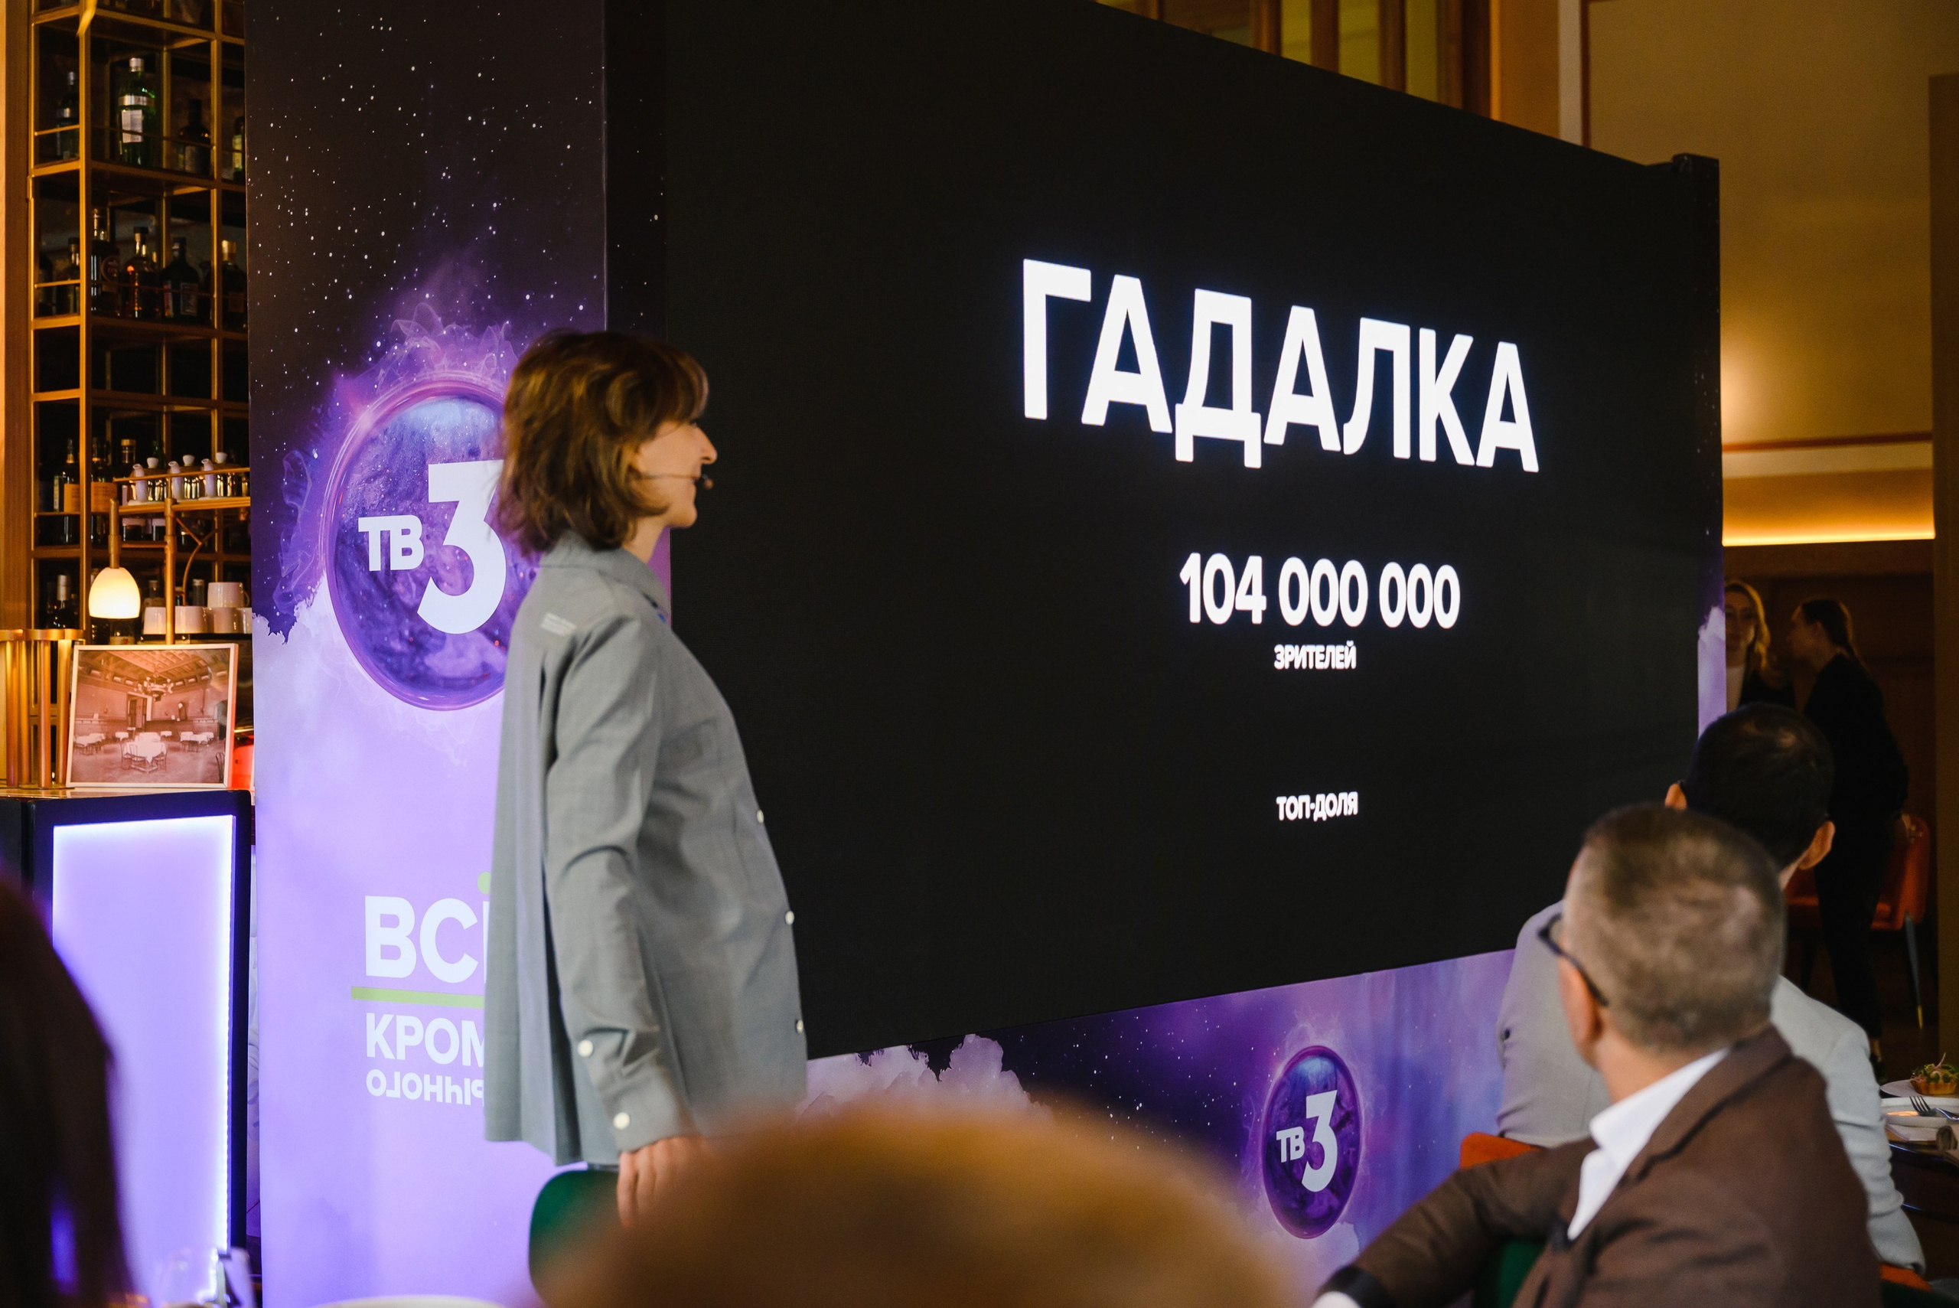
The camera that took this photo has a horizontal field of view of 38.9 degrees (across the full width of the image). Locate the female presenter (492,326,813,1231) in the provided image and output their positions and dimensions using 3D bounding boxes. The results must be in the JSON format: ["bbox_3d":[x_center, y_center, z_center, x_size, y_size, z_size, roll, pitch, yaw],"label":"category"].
[{"bbox_3d":[-0.383,0.512,3.180,0.370,1.760,0.500,-1,0,-10],"label":"female presenter"}]

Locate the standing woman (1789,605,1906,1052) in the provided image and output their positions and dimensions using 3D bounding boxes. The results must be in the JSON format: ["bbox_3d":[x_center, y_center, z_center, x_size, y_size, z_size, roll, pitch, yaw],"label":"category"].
[{"bbox_3d":[2.910,0.624,9.300,0.390,1.630,0.470,-1,0,26],"label":"standing woman"}]

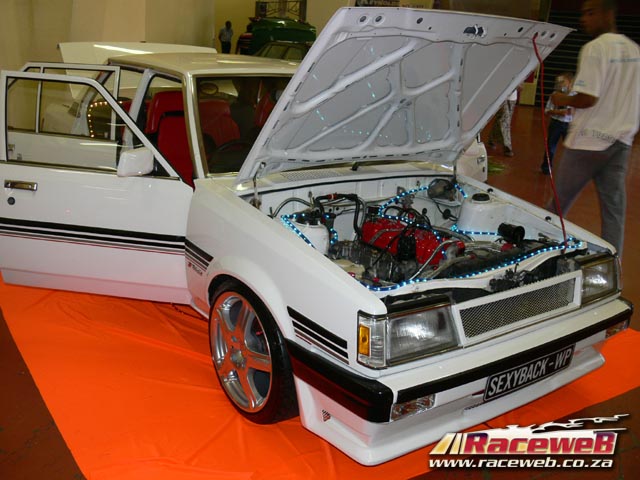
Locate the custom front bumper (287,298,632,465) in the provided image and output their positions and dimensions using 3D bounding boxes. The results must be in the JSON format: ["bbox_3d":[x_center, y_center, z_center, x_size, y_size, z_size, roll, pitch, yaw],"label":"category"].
[{"bbox_3d":[0.656,0.461,2.612,1.580,0.360,0.500,-9,21,-36],"label":"custom front bumper"}]

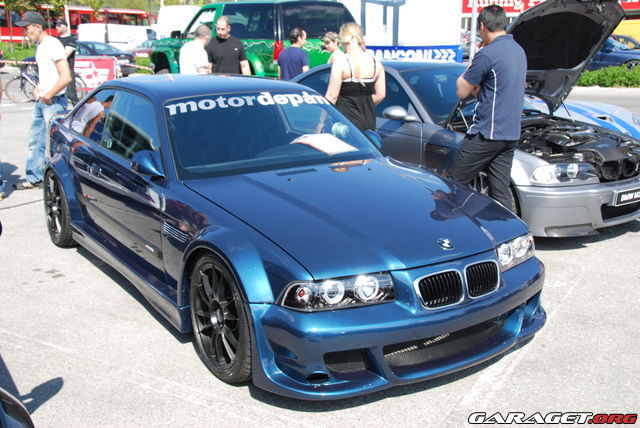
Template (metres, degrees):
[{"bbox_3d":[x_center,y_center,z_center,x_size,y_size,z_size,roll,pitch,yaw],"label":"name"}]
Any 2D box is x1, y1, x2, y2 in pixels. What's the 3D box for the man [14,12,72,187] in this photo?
[{"bbox_3d":[-2.885,-1.136,7.410,0.540,1.830,0.480,-5,15,-22],"label":"man"}]

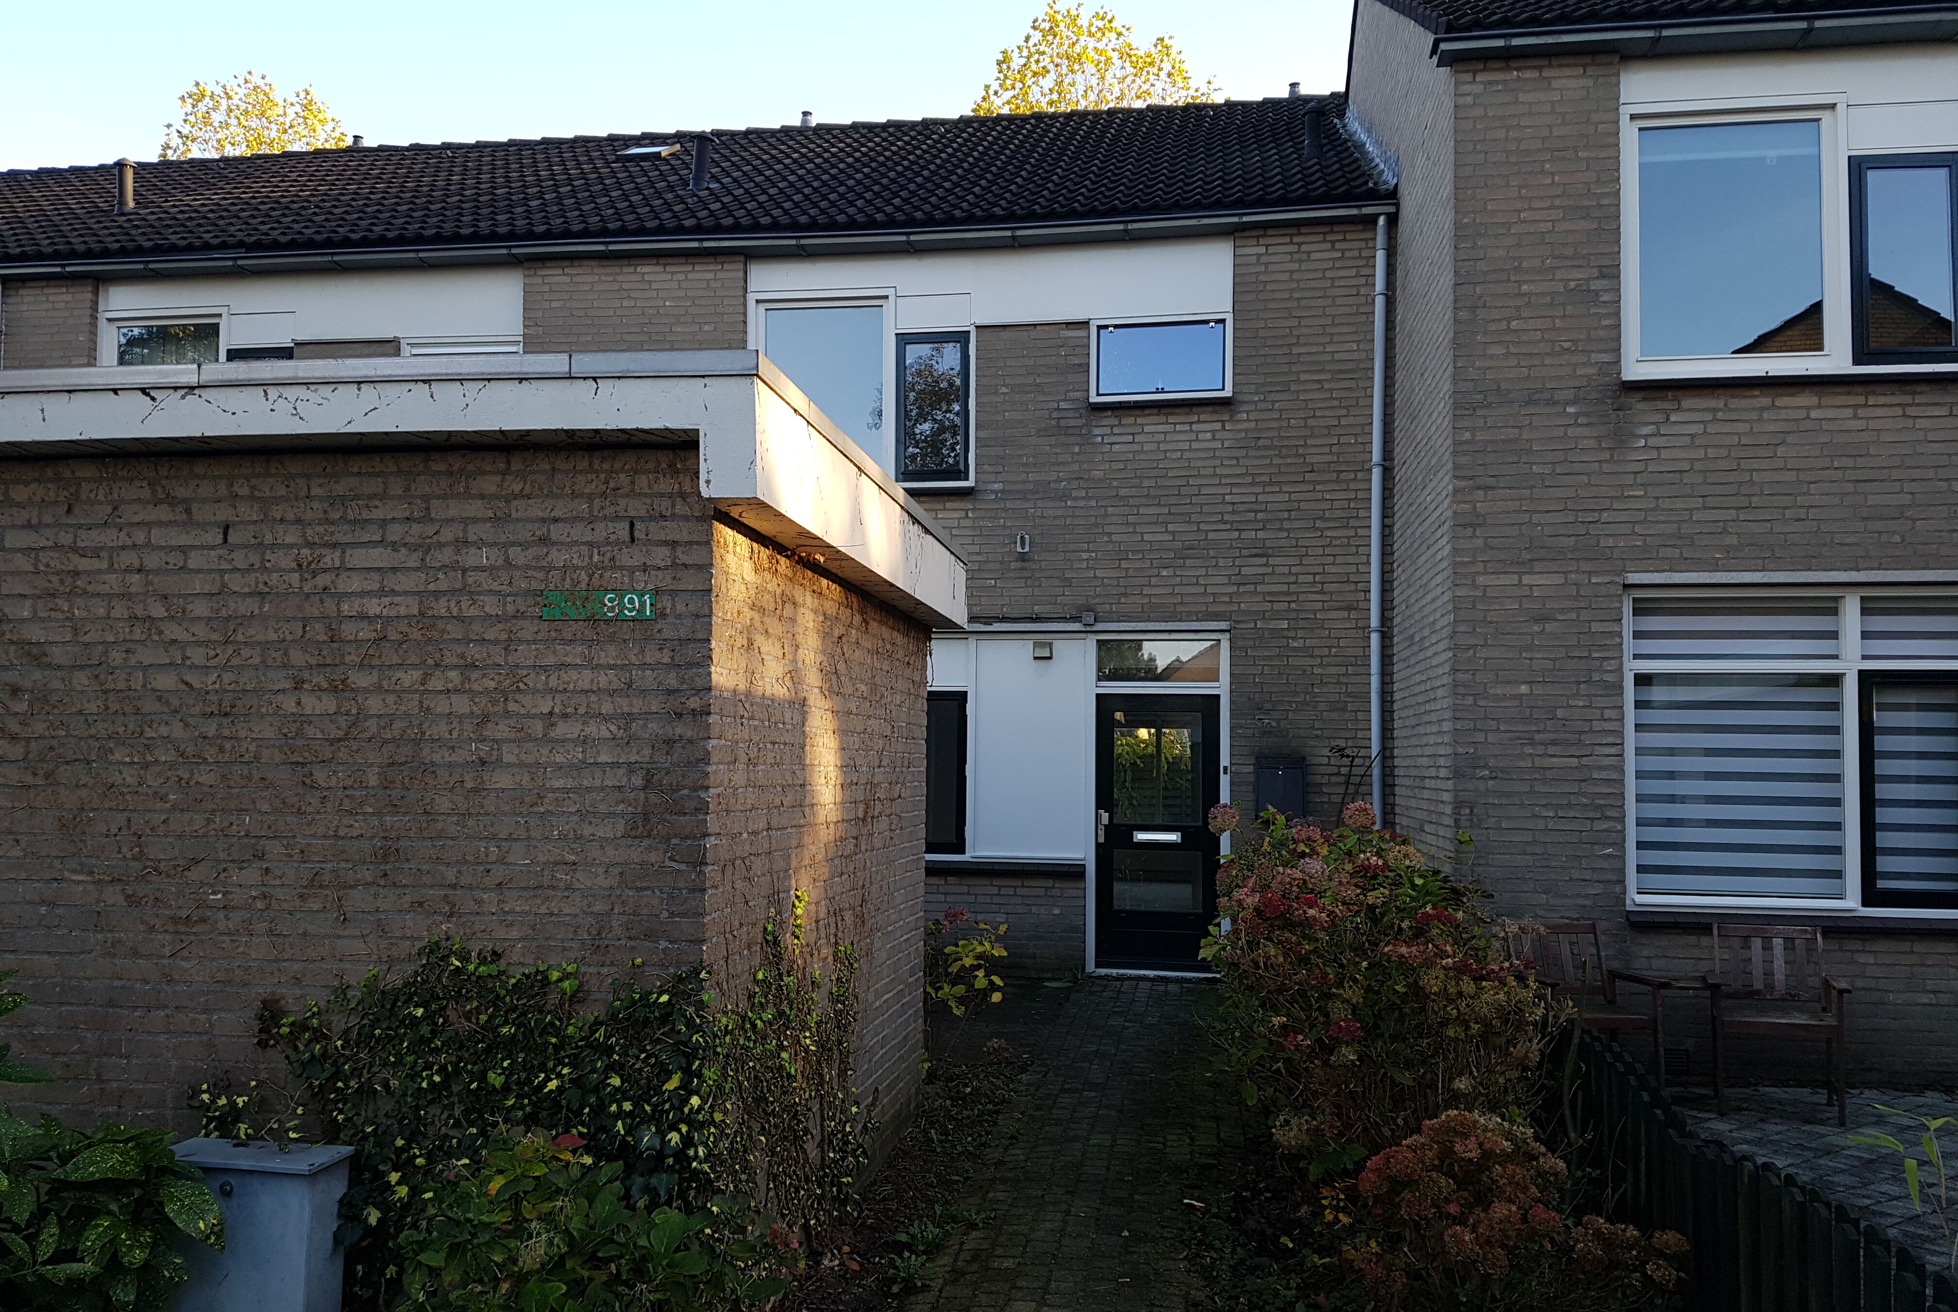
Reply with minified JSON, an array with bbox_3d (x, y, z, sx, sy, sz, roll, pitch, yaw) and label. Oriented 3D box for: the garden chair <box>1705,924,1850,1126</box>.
[{"bbox_3d":[3.739,1.733,6.976,0.600,0.840,0.560,0,-3,16],"label":"garden chair"}]

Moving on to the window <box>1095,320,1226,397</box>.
[{"bbox_3d":[1.316,-2.147,10.650,0.932,0.548,0.060,0,-3,9],"label":"window"}]

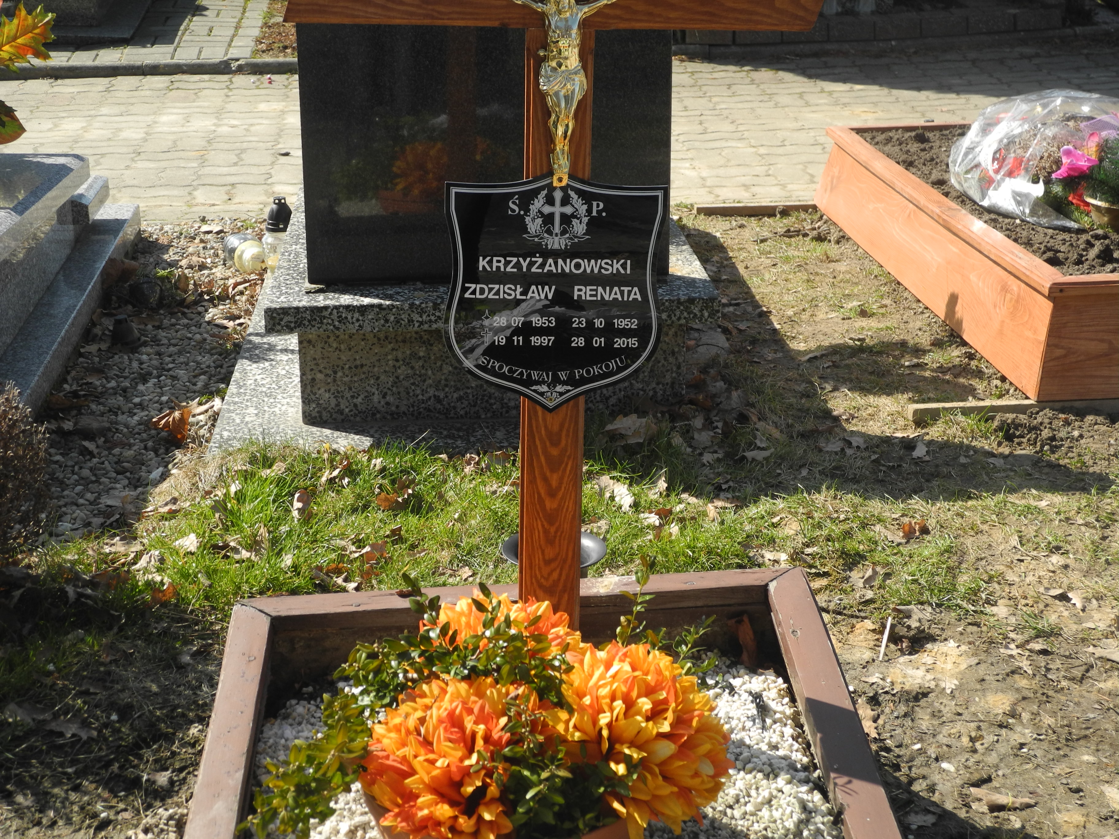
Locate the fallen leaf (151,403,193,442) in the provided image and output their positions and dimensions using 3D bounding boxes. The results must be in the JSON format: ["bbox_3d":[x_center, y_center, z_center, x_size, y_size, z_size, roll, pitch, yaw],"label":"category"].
[{"bbox_3d":[-0.692,0.006,3.515,0.072,0.050,0.055,-2,17,-4],"label":"fallen leaf"}]

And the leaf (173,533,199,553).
[{"bbox_3d":[-0.558,0.184,2.950,0.036,0.018,0.042,-2,17,-4],"label":"leaf"}]

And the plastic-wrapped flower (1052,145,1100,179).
[{"bbox_3d":[1.086,-0.543,4.156,0.090,0.065,0.075,10,19,31],"label":"plastic-wrapped flower"}]

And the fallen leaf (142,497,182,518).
[{"bbox_3d":[-0.758,0.169,3.764,0.077,0.022,0.050,0,21,0],"label":"fallen leaf"}]

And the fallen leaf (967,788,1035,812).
[{"bbox_3d":[0.599,0.513,2.668,0.088,0.020,0.036,4,21,13],"label":"fallen leaf"}]

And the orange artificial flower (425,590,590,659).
[{"bbox_3d":[-0.071,0.319,2.680,0.222,0.165,0.205,0,21,0],"label":"orange artificial flower"}]

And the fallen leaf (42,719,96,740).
[{"bbox_3d":[-0.709,0.446,2.850,0.080,0.020,0.045,4,21,11],"label":"fallen leaf"}]

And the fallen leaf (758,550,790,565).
[{"bbox_3d":[0.387,0.250,3.555,0.057,0.017,0.038,0,21,0],"label":"fallen leaf"}]

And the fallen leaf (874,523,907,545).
[{"bbox_3d":[0.581,0.199,3.466,0.070,0.020,0.034,14,25,33],"label":"fallen leaf"}]

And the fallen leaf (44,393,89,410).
[{"bbox_3d":[-1.036,-0.038,4.150,0.092,0.022,0.045,2,21,7],"label":"fallen leaf"}]

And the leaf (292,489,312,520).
[{"bbox_3d":[-0.493,0.163,3.774,0.038,0.042,0.045,0,21,0],"label":"leaf"}]

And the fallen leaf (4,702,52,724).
[{"bbox_3d":[-0.782,0.429,2.898,0.074,0.020,0.045,2,21,7],"label":"fallen leaf"}]

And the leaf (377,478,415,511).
[{"bbox_3d":[-0.317,0.146,3.819,0.076,0.038,0.060,0,21,0],"label":"leaf"}]

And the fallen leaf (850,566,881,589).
[{"bbox_3d":[0.542,0.278,3.480,0.054,0.028,0.038,0,21,0],"label":"fallen leaf"}]

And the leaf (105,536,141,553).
[{"bbox_3d":[-0.654,0.187,2.963,0.051,0.016,0.042,-2,17,-4],"label":"leaf"}]

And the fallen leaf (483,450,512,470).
[{"bbox_3d":[-0.103,0.068,3.300,0.047,0.026,0.035,-2,17,-4],"label":"fallen leaf"}]

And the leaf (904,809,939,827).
[{"bbox_3d":[0.483,0.531,2.635,0.047,0.012,0.036,0,21,0],"label":"leaf"}]

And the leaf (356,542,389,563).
[{"bbox_3d":[-0.340,0.240,3.578,0.059,0.025,0.042,0,21,0],"label":"leaf"}]

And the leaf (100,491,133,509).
[{"bbox_3d":[-0.822,0.147,3.657,0.062,0.016,0.048,0,21,0],"label":"leaf"}]

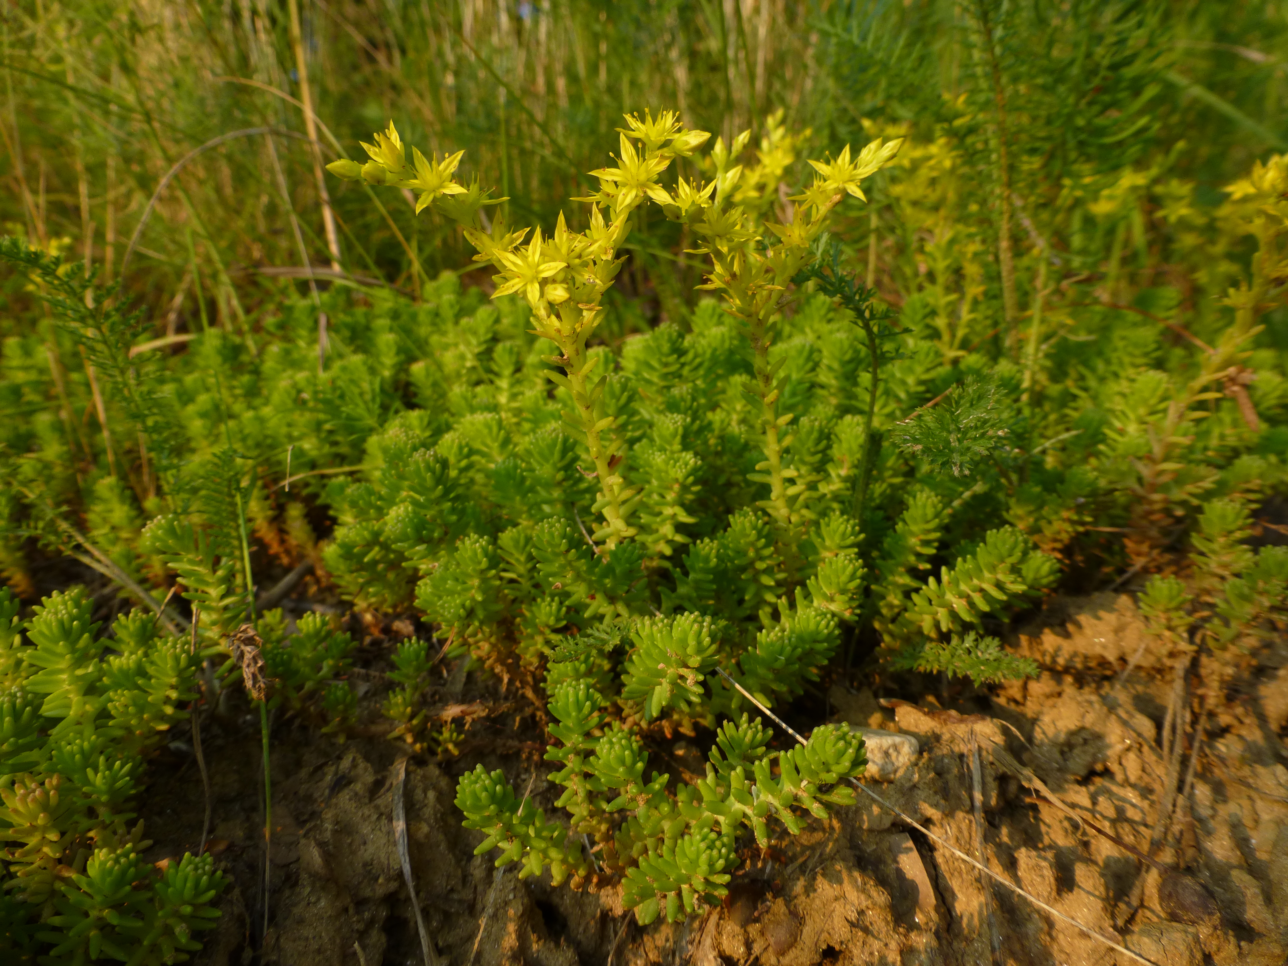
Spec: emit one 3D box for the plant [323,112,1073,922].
[{"bbox_3d":[0.011,-0.005,0.172,0.148,0.116,0.122,0,20,0],"label":"plant"}]

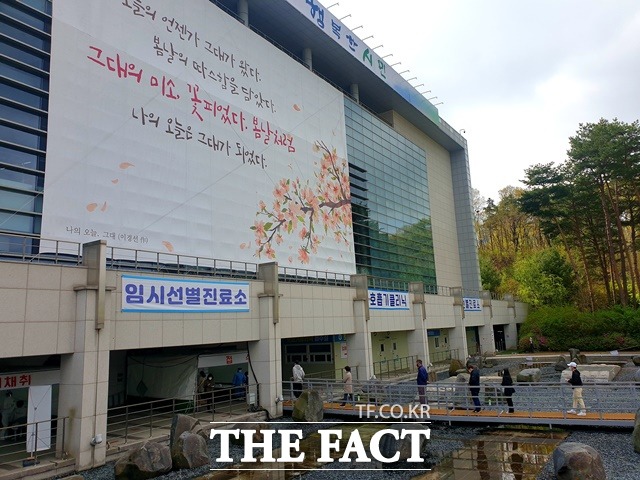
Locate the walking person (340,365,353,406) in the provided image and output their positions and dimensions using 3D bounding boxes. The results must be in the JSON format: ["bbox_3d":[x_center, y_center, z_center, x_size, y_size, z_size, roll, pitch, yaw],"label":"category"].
[{"bbox_3d":[1.194,6.493,21.429,0.440,1.660,0.460,-9,-12,30],"label":"walking person"}]

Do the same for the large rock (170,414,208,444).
[{"bbox_3d":[-4.154,6.250,15.302,1.120,1.220,0.850,0,-11,-15],"label":"large rock"}]

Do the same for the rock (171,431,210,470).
[{"bbox_3d":[-3.562,5.767,13.339,1.050,0.859,0.900,0,-11,-15],"label":"rock"}]

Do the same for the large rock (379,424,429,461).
[{"bbox_3d":[2.261,5.518,13.235,1.335,0.834,1.050,-4,-10,8],"label":"large rock"}]

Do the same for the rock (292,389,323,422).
[{"bbox_3d":[-0.479,6.521,19.035,1.191,1.159,0.950,-2,-10,-2],"label":"rock"}]

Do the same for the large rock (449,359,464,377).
[{"bbox_3d":[9.710,9.075,34.232,1.020,1.100,0.900,-6,-11,14],"label":"large rock"}]

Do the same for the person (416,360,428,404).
[{"bbox_3d":[3.738,5.383,17.860,0.370,1.784,0.500,-8,-12,27],"label":"person"}]

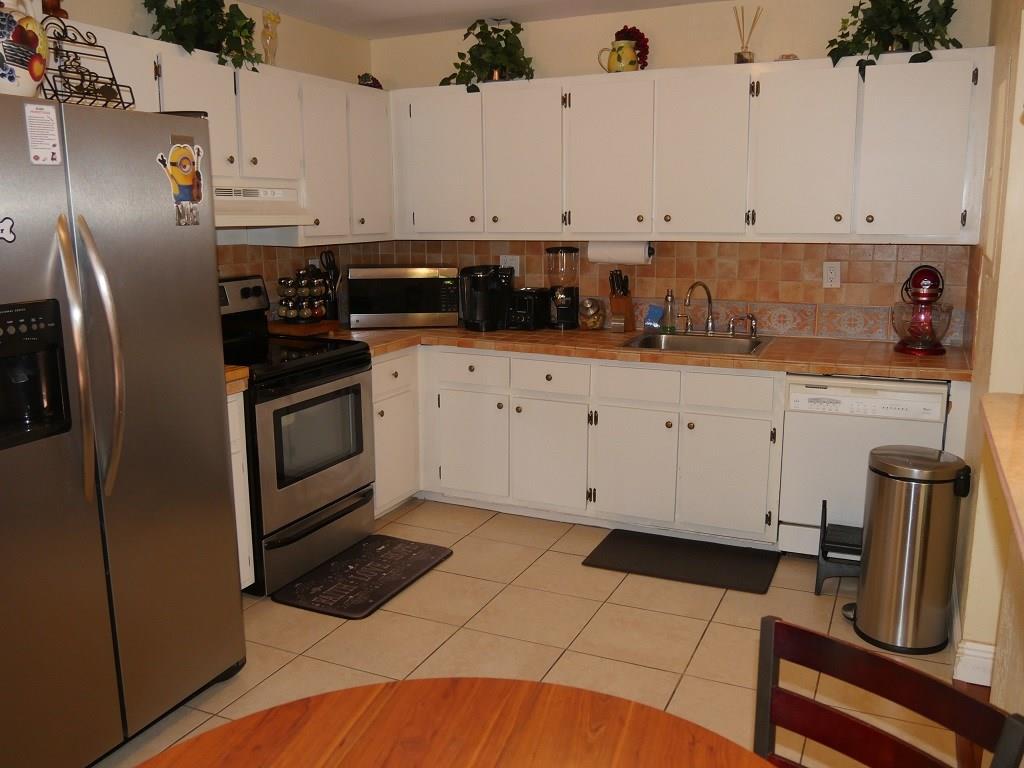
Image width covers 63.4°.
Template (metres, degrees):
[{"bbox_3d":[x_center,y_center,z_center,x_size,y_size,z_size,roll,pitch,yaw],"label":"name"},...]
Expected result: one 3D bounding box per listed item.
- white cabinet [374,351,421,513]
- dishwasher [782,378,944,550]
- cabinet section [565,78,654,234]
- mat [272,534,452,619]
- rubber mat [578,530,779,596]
[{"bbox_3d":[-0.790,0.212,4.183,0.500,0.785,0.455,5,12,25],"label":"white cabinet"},{"bbox_3d":[1.554,0.323,3.685,0.607,0.830,0.605,5,12,25],"label":"dishwasher"},{"bbox_3d":[0.524,-1.094,4.070,0.442,0.710,0.310,5,12,24],"label":"cabinet section"},{"bbox_3d":[-0.611,0.794,3.480,0.450,0.016,0.735,5,12,25],"label":"mat"},{"bbox_3d":[0.744,0.764,3.602,0.757,0.012,0.457,5,12,25],"label":"rubber mat"}]

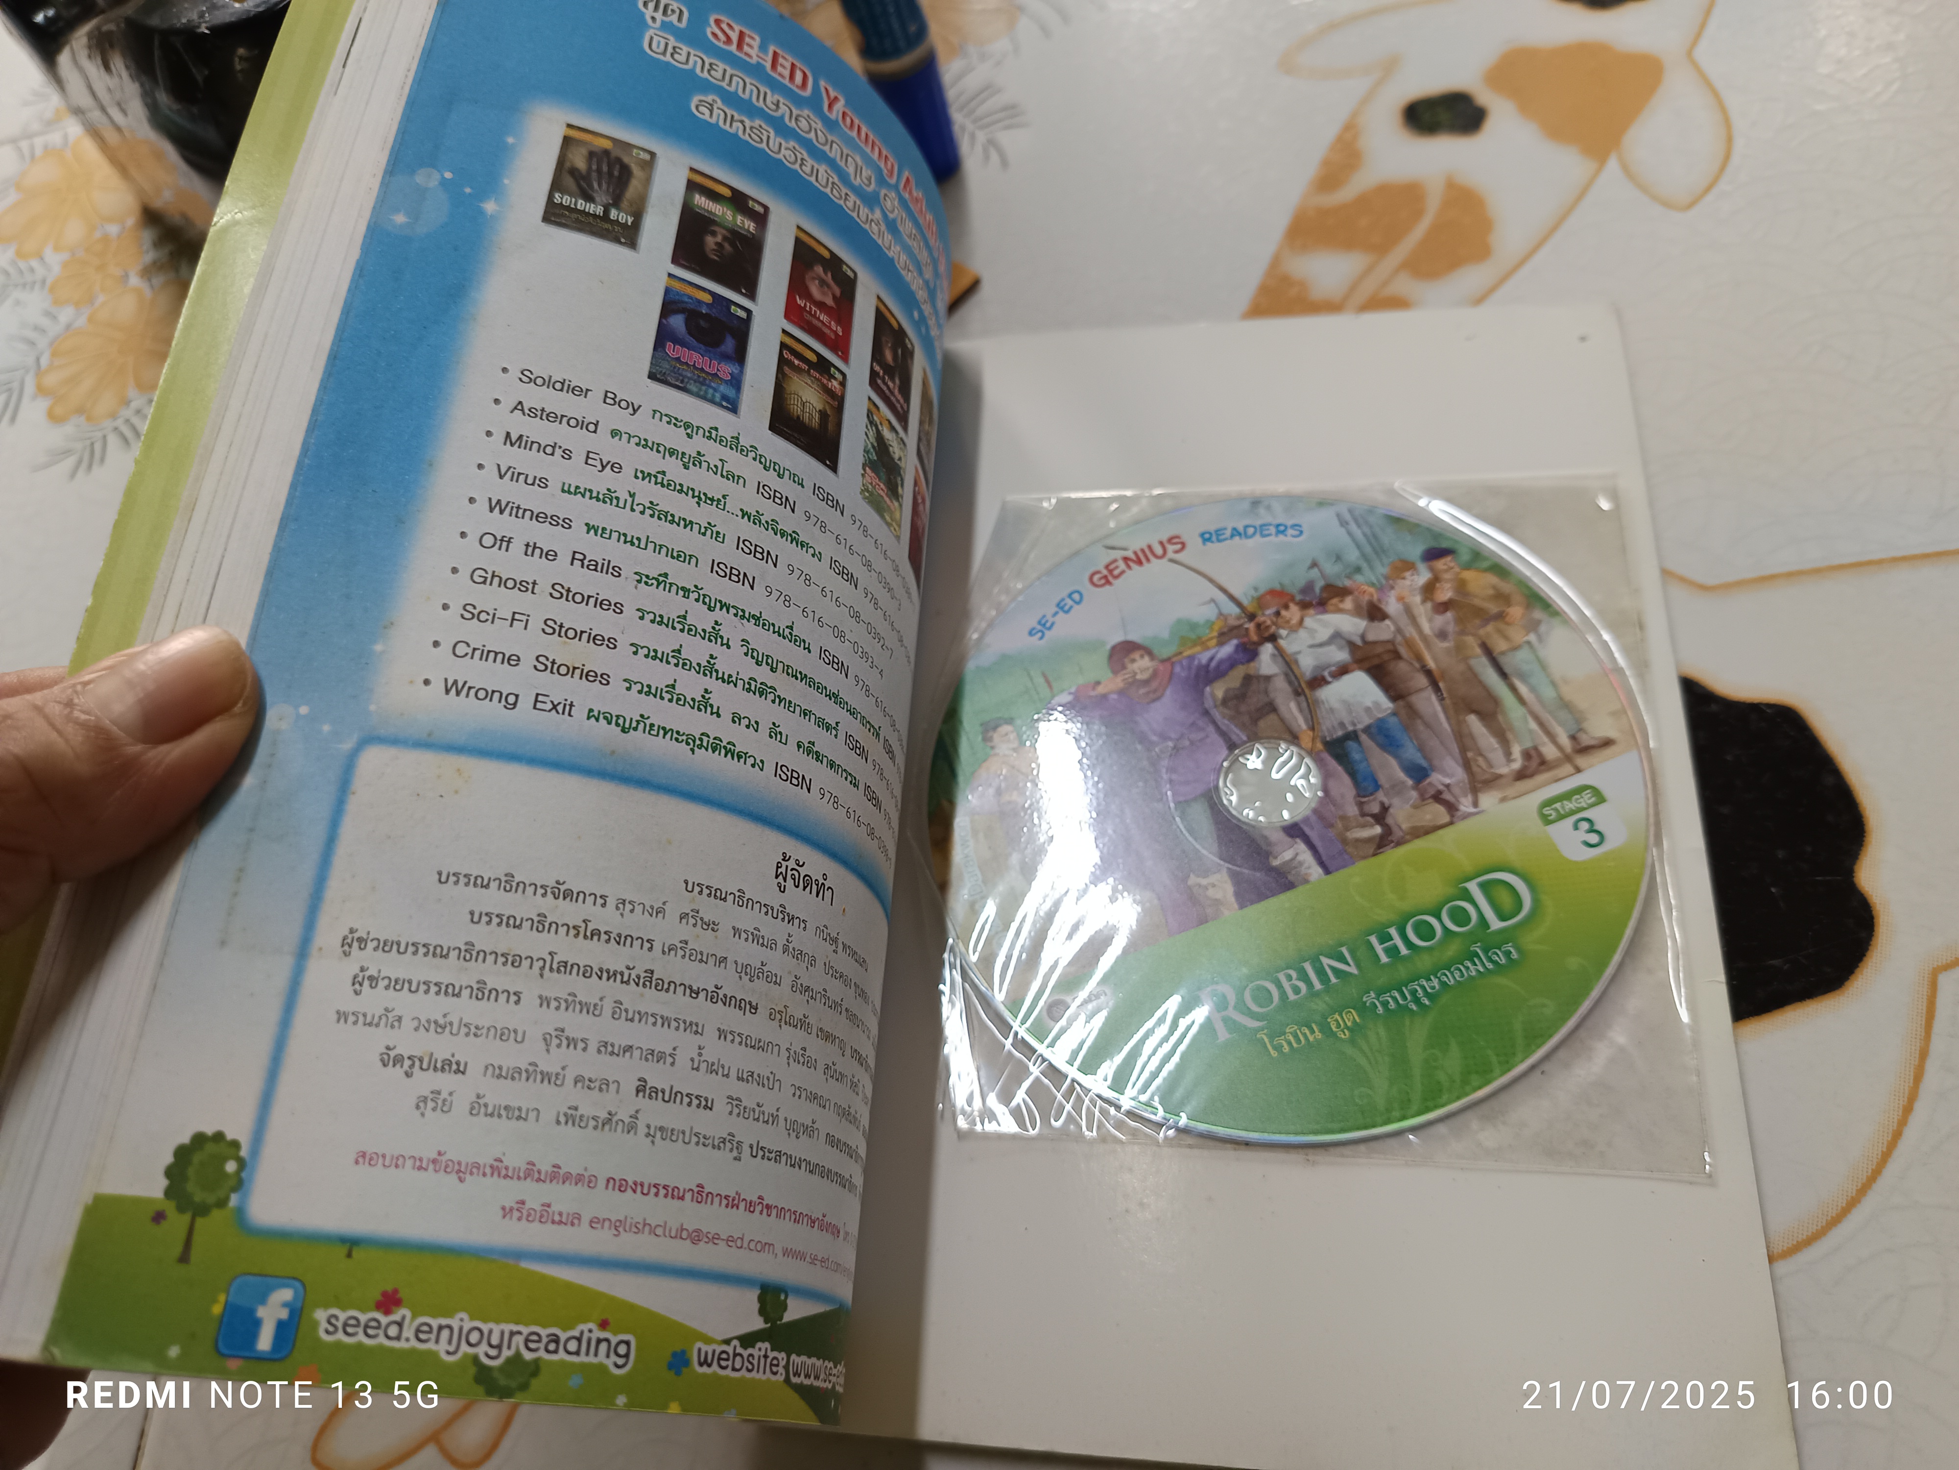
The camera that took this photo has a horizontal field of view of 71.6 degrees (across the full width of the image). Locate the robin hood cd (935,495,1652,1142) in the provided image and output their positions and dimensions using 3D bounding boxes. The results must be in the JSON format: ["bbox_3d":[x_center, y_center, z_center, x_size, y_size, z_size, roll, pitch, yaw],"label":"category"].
[{"bbox_3d":[0.050,0.008,0.232,0.120,0.001,0.120,-5,61,9],"label":"robin hood cd"}]

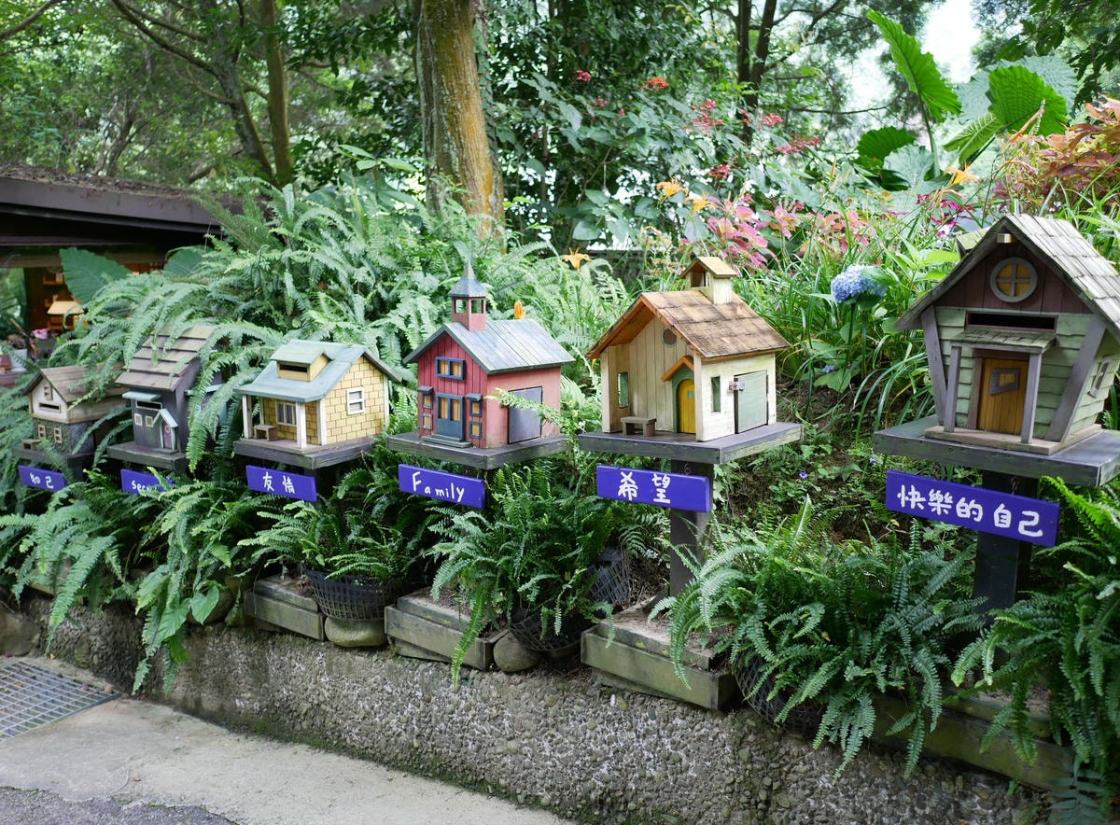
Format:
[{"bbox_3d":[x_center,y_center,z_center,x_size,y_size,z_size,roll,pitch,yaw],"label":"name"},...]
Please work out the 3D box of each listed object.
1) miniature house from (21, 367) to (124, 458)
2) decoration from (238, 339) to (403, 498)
[{"bbox_3d":[-2.385,-0.034,4.919,0.400,0.425,0.440,6,11,34],"label":"miniature house"},{"bbox_3d":[-0.949,0.024,3.885,0.475,0.600,0.500,6,11,35],"label":"decoration"}]

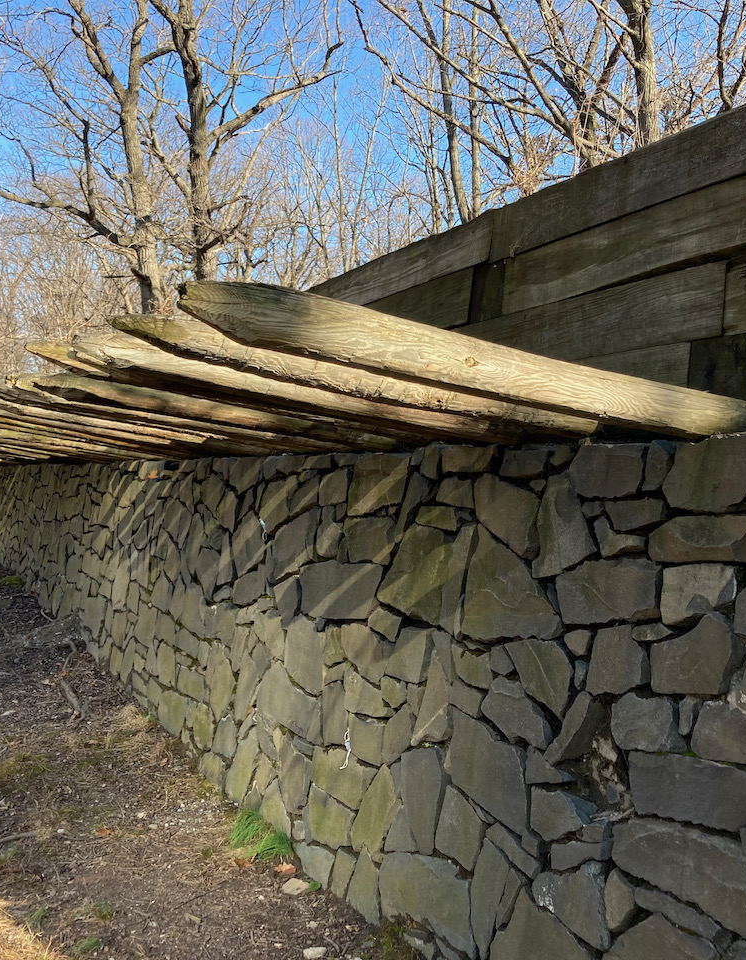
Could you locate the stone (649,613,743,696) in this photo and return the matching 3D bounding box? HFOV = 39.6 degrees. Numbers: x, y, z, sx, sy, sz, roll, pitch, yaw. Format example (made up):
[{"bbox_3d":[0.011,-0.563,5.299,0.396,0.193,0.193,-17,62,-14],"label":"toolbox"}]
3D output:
[{"bbox_3d":[0.762,0.395,2.315,0.146,0.203,0.247,8,-3,-25],"label":"stone"}]

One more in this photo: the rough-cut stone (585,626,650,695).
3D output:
[{"bbox_3d":[0.686,0.477,2.702,0.141,0.184,0.226,10,-10,-26],"label":"rough-cut stone"}]

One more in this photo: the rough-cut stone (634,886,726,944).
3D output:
[{"bbox_3d":[0.734,0.992,2.380,0.114,0.052,0.275,10,-5,-26],"label":"rough-cut stone"}]

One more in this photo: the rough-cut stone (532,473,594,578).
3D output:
[{"bbox_3d":[0.550,0.129,2.664,0.157,0.271,0.253,5,-2,-26],"label":"rough-cut stone"}]

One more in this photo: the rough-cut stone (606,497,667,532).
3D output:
[{"bbox_3d":[0.673,0.083,2.519,0.120,0.081,0.202,-2,2,-27],"label":"rough-cut stone"}]

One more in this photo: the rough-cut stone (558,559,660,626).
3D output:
[{"bbox_3d":[0.688,0.313,2.801,0.176,0.172,0.401,10,-12,-26],"label":"rough-cut stone"}]

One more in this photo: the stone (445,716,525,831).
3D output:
[{"bbox_3d":[0.411,0.876,3.158,0.176,0.231,0.464,10,3,-26],"label":"stone"}]

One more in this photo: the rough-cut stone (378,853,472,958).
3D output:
[{"bbox_3d":[0.236,1.257,3.153,0.200,0.278,0.585,5,-2,-26],"label":"rough-cut stone"}]

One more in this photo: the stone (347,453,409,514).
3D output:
[{"bbox_3d":[0.098,0.015,4.147,0.194,0.246,0.483,10,-10,-26],"label":"stone"}]

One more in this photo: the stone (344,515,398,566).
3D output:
[{"bbox_3d":[0.049,0.253,4.139,0.176,0.192,0.450,10,-7,-26],"label":"stone"}]

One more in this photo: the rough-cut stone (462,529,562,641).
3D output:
[{"bbox_3d":[0.488,0.320,2.994,0.200,0.328,0.507,8,-3,-25],"label":"rough-cut stone"}]

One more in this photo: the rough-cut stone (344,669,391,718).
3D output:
[{"bbox_3d":[0.025,0.763,3.651,0.130,0.140,0.354,-2,2,-27],"label":"rough-cut stone"}]

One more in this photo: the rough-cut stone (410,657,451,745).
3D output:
[{"bbox_3d":[0.234,0.701,3.249,0.130,0.292,0.227,-2,2,-27],"label":"rough-cut stone"}]

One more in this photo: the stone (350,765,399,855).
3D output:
[{"bbox_3d":[0.092,1.144,3.569,0.190,0.335,0.331,8,-3,-25],"label":"stone"}]

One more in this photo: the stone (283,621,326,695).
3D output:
[{"bbox_3d":[-0.190,0.681,4.113,0.200,0.269,0.423,5,-2,-26],"label":"stone"}]

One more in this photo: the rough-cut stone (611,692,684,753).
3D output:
[{"bbox_3d":[0.680,0.571,2.417,0.130,0.139,0.217,8,-3,-25],"label":"rough-cut stone"}]

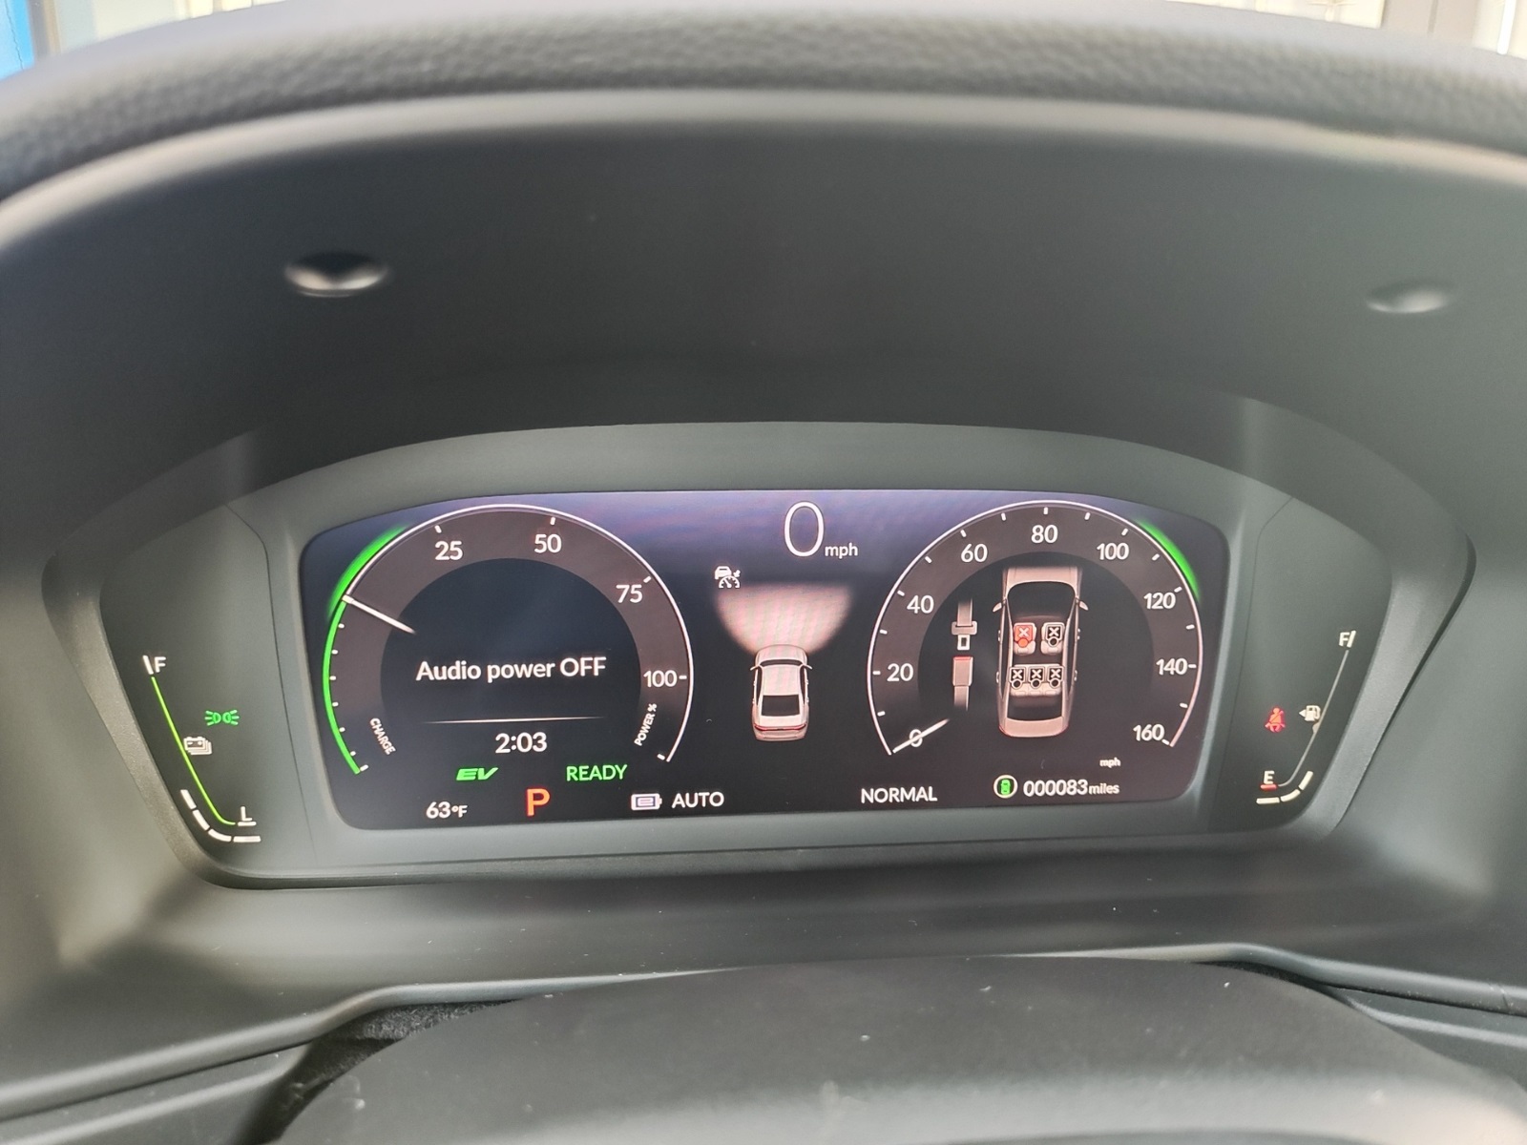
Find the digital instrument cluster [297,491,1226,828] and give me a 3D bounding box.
[{"bbox_3d":[0.004,0.022,0.301,0.244,0.091,0.020,-1,12,-6],"label":"digital instrument cluster"}]

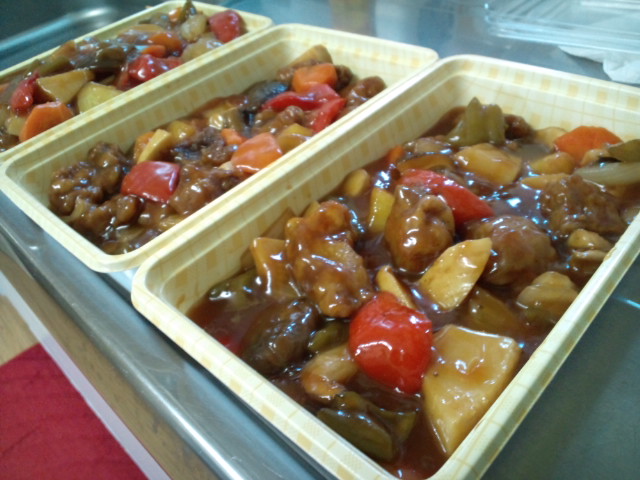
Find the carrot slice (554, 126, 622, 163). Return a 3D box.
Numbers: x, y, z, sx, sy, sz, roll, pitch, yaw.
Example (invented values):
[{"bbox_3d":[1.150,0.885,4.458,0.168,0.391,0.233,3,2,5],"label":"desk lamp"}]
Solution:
[{"bbox_3d":[0.122,-0.043,0.236,0.029,0.020,0.014,27,52,35],"label":"carrot slice"}]

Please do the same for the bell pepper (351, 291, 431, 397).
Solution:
[{"bbox_3d":[0.022,0.032,0.165,0.023,0.021,0.025,27,52,35],"label":"bell pepper"}]

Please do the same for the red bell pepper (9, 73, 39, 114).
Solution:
[{"bbox_3d":[-0.189,-0.093,0.331,0.014,0.025,0.015,27,52,35],"label":"red bell pepper"}]

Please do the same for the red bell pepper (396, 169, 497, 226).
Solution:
[{"bbox_3d":[0.053,-0.018,0.221,0.040,0.018,0.016,27,52,35],"label":"red bell pepper"}]

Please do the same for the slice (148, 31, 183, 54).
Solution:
[{"bbox_3d":[-0.110,-0.141,0.369,0.021,0.013,0.019,27,52,35],"label":"slice"}]

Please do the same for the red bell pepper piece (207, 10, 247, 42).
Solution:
[{"bbox_3d":[-0.066,-0.152,0.370,0.023,0.023,0.021,27,52,35],"label":"red bell pepper piece"}]

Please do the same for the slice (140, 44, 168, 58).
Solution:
[{"bbox_3d":[-0.115,-0.130,0.357,0.015,0.009,0.016,27,52,35],"label":"slice"}]

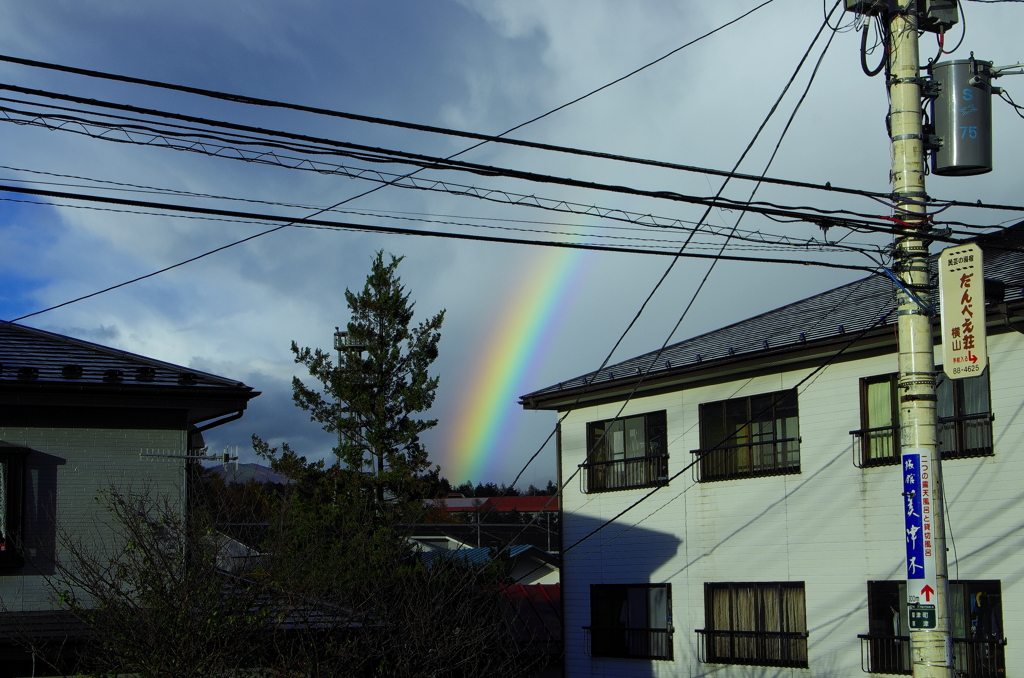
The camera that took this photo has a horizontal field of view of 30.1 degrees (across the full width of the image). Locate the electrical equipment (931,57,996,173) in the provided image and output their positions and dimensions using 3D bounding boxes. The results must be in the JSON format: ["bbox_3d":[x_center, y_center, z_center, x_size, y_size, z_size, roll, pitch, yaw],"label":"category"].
[{"bbox_3d":[4.193,-2.048,17.700,0.580,1.040,0.580,-1,-7,0],"label":"electrical equipment"}]

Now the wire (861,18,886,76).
[{"bbox_3d":[3.384,-2.729,17.800,0.250,0.570,0.120,0,-7,-8],"label":"wire"}]

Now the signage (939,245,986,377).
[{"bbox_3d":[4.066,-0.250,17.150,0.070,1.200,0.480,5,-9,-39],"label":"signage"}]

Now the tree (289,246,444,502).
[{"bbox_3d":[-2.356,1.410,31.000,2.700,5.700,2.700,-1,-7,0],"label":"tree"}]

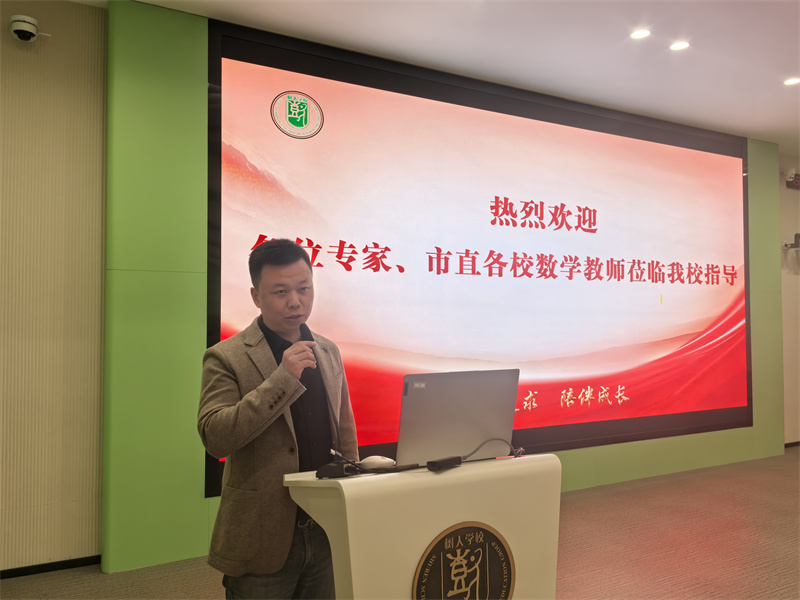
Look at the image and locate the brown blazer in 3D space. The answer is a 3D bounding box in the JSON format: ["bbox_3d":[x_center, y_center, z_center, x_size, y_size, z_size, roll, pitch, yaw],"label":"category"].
[{"bbox_3d":[-0.336,0.395,1.740,0.480,0.700,0.340,1,-2,-38],"label":"brown blazer"}]

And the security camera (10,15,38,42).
[{"bbox_3d":[-2.123,-1.532,3.530,0.130,0.105,0.130,1,-2,-30],"label":"security camera"}]

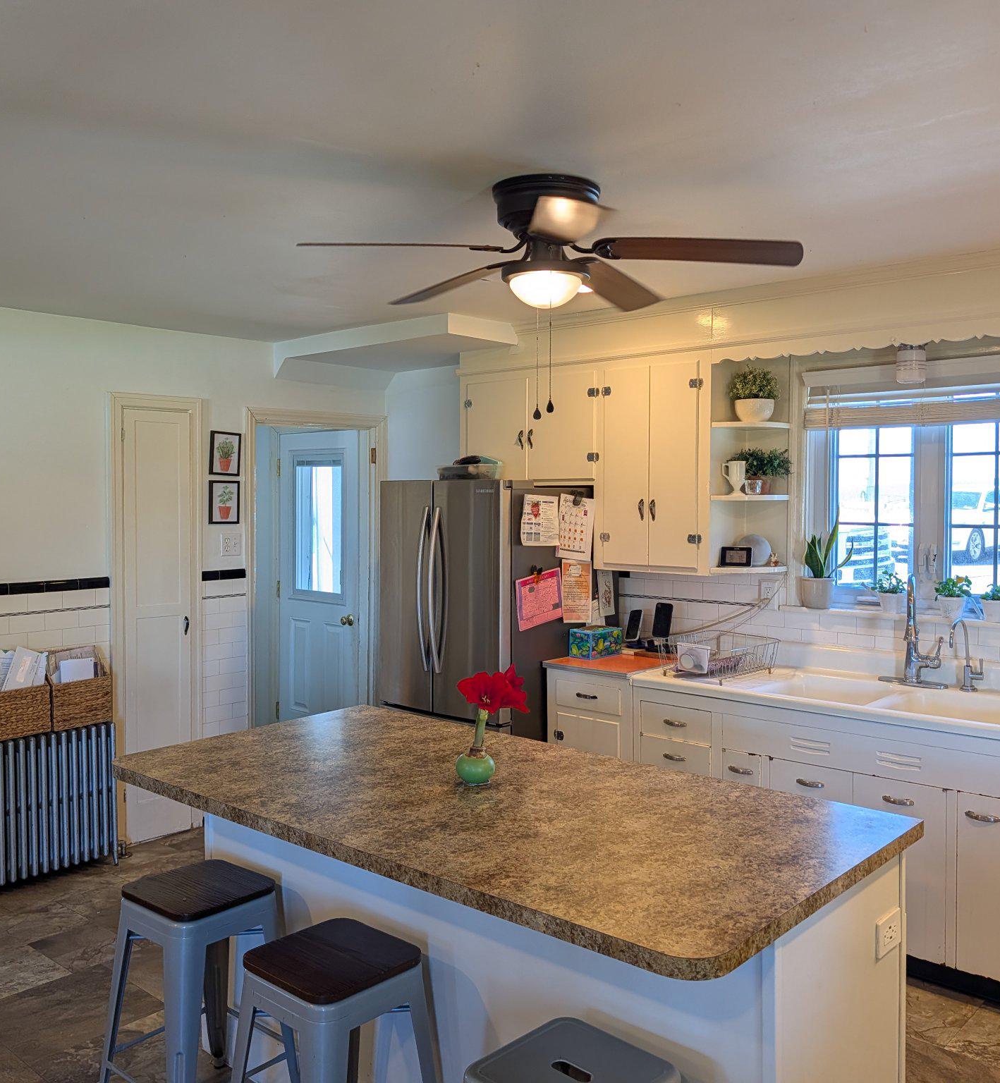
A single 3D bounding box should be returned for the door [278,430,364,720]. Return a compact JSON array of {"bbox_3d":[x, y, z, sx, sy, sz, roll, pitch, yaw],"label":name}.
[{"bbox_3d":[-1.121,0.337,6.221,0.775,2.030,0.045,2,3,41],"label":"door"}]

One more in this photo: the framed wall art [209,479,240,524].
[{"bbox_3d":[-1.379,-0.192,4.999,0.020,0.212,0.168,2,3,42],"label":"framed wall art"}]

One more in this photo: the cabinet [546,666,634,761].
[{"bbox_3d":[0.573,1.001,4.490,0.477,0.888,0.575,2,3,42],"label":"cabinet"}]

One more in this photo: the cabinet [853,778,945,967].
[{"bbox_3d":[1.520,1.092,3.580,0.314,0.575,0.550,2,3,41],"label":"cabinet"}]

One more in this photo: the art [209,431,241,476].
[{"bbox_3d":[-1.374,-0.439,5.005,0.022,0.216,0.168,2,0,41],"label":"art"}]

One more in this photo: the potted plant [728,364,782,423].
[{"bbox_3d":[1.040,-0.603,4.067,0.212,0.232,0.208,2,3,41],"label":"potted plant"}]

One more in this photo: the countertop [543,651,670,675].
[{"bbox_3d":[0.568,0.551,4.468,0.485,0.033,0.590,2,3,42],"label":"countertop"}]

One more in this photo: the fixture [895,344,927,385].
[{"bbox_3d":[1.545,-0.668,3.747,0.107,0.165,0.107,2,3,41],"label":"fixture"}]

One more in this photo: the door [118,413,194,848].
[{"bbox_3d":[-1.642,0.404,4.833,0.045,2.050,0.352,2,3,41],"label":"door"}]

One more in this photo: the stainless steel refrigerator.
[{"bbox_3d":[-0.016,0.581,4.703,0.755,1.735,0.890,2,3,41],"label":"stainless steel refrigerator"}]

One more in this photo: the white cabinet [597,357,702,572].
[{"bbox_3d":[0.748,-0.322,4.472,0.565,0.895,0.310,2,3,41],"label":"white cabinet"}]

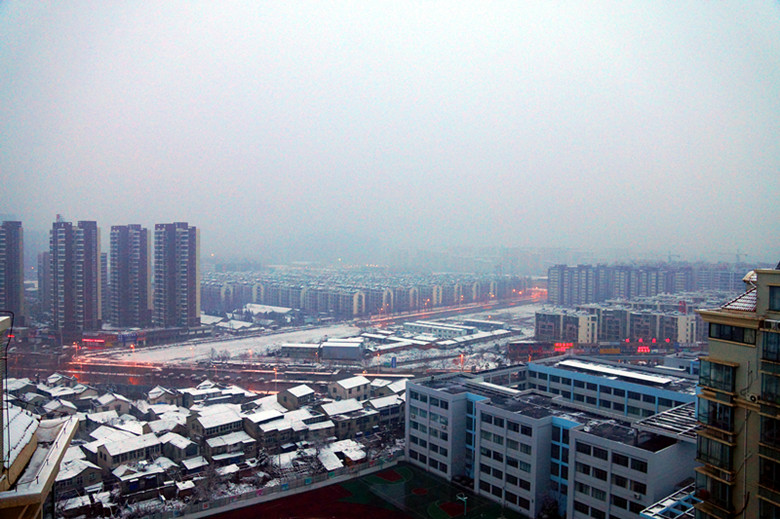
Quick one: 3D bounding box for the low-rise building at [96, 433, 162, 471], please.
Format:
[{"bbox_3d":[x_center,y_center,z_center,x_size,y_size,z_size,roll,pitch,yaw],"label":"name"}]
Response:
[{"bbox_3d":[-66.560,49.310,138.740,8.300,6.100,12.200,2,2,43],"label":"low-rise building"}]

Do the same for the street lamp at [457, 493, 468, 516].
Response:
[{"bbox_3d":[15.090,51.590,114.020,1.800,4.050,2.300,-1,2,-39],"label":"street lamp"}]

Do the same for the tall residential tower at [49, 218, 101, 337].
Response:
[{"bbox_3d":[-184.780,11.740,319.110,26.500,68.150,17.000,0,1,-30],"label":"tall residential tower"}]

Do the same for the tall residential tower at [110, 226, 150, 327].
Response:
[{"bbox_3d":[-177.570,11.190,371.120,24.500,69.070,17.000,0,1,-30],"label":"tall residential tower"}]

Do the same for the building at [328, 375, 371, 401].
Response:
[{"bbox_3d":[-14.670,47.450,198.050,8.900,8.100,12.600,2,2,40],"label":"building"}]

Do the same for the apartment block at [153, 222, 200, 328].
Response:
[{"bbox_3d":[-132.610,11.520,335.110,25.000,67.800,17.000,0,1,-30],"label":"apartment block"}]

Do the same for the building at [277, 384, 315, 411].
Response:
[{"bbox_3d":[-31.830,47.650,184.400,9.800,8.000,7.500,2,2,40],"label":"building"}]

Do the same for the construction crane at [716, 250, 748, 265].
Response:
[{"bbox_3d":[493.320,10.300,780.530,42.000,48.000,3.000,1,1,10],"label":"construction crane"}]

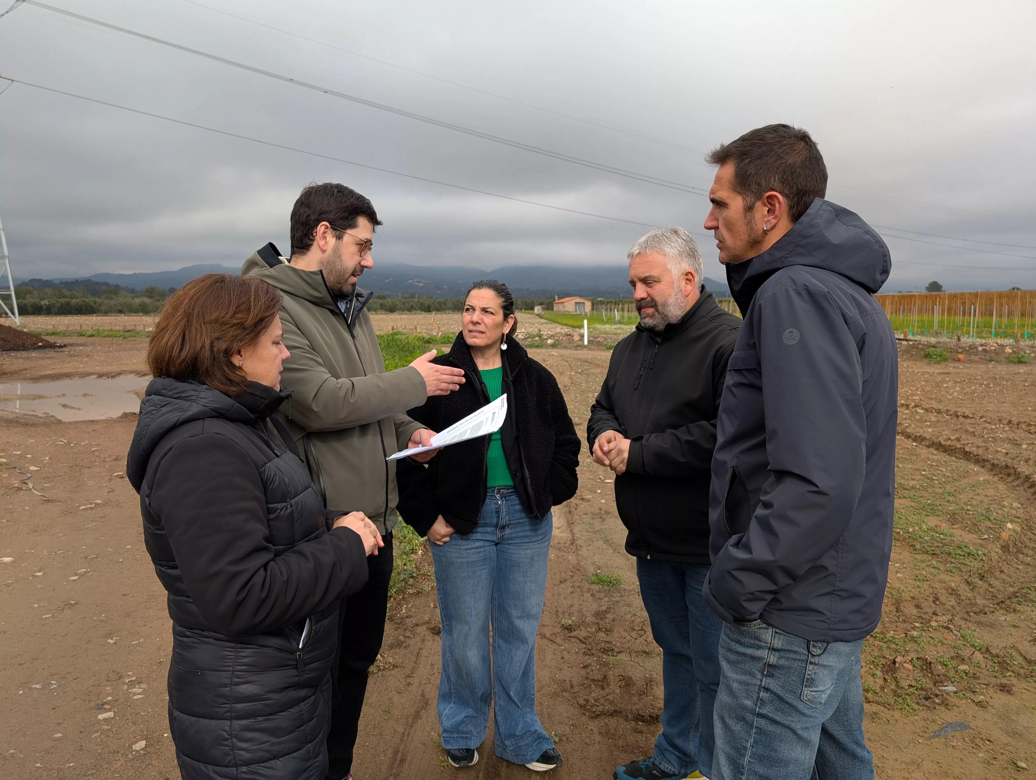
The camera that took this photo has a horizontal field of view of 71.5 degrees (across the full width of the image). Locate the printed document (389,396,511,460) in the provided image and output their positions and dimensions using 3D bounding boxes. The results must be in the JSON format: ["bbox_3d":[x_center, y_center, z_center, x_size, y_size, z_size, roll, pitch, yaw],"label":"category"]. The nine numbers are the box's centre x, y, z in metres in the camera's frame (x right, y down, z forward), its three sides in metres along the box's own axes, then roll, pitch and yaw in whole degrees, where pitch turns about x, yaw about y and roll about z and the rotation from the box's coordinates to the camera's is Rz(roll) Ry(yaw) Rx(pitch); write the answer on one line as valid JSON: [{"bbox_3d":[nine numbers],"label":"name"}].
[{"bbox_3d":[-0.176,0.106,1.830,0.290,0.045,0.210,-20,14,11],"label":"printed document"}]

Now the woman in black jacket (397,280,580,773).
[{"bbox_3d":[-0.098,0.457,2.470,0.600,1.650,0.370,-1,7,-9],"label":"woman in black jacket"}]

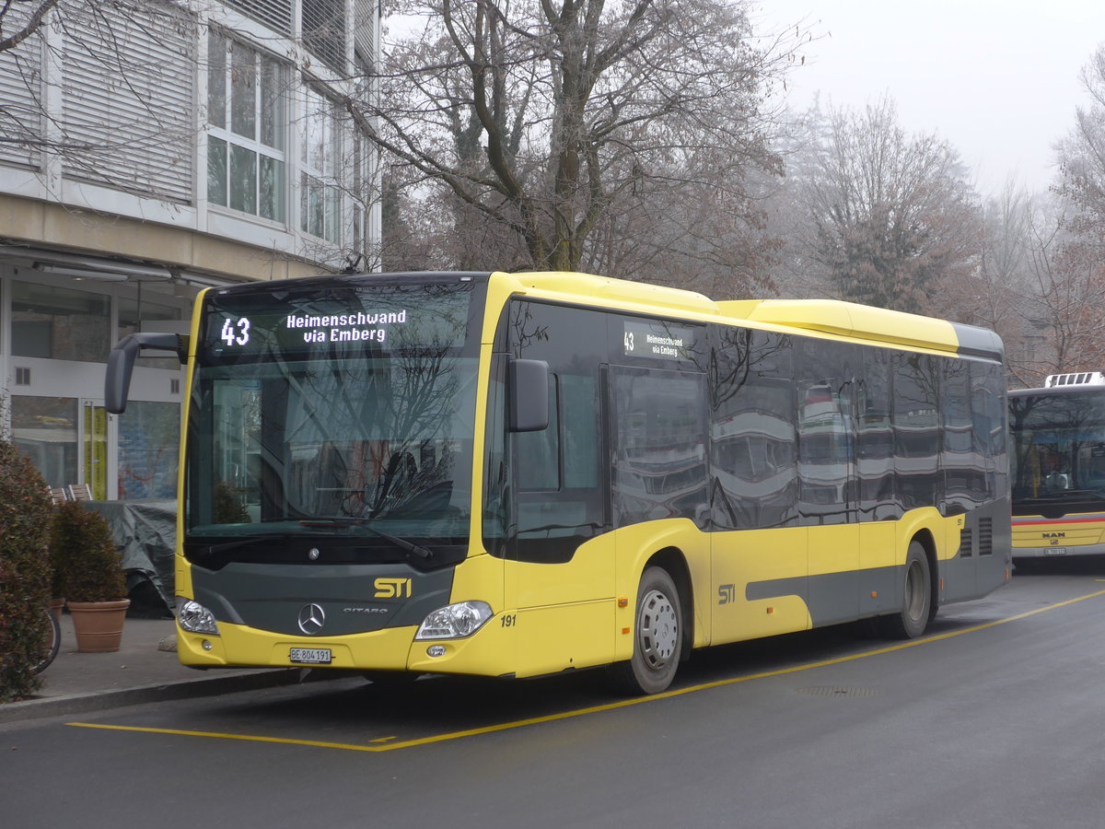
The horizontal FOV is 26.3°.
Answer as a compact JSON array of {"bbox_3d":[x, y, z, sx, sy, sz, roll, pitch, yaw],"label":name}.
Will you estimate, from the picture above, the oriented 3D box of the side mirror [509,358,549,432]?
[{"bbox_3d":[-0.143,-0.123,14.674,0.240,0.460,0.130,-2,-2,27],"label":"side mirror"}]

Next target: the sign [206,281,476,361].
[{"bbox_3d":[-1.408,-0.589,15.438,2.030,0.420,0.120,-2,-2,27],"label":"sign"}]

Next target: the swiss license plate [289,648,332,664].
[{"bbox_3d":[-1.541,1.538,15.062,0.305,0.090,0.020,-2,-2,27],"label":"swiss license plate"}]

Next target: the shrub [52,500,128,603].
[{"bbox_3d":[-3.912,1.161,20.050,0.610,0.860,0.600,0,-2,0],"label":"shrub"}]

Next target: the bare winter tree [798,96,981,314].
[{"bbox_3d":[10.258,-3.081,72.000,6.200,13.230,6.000,0,-2,0],"label":"bare winter tree"}]

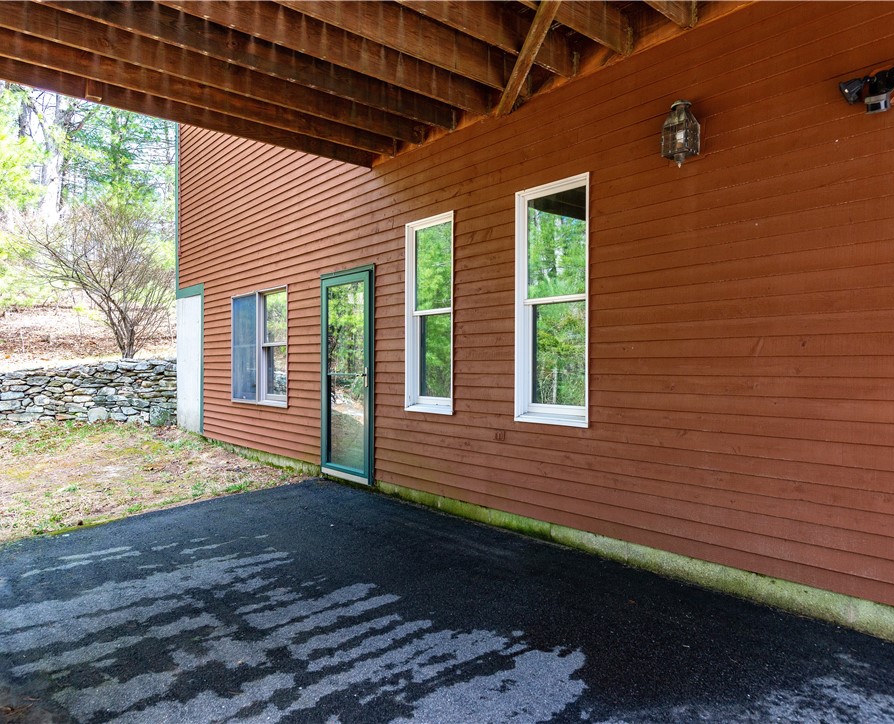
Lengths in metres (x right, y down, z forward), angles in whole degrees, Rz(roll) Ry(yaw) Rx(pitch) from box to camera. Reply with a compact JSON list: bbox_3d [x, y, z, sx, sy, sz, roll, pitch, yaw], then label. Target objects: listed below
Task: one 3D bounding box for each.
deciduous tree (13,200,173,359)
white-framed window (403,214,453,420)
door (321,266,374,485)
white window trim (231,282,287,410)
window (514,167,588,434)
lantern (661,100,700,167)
[{"bbox_3d":[-6.330,-1.430,10.800,2.750,2.750,2.450,0,-1,-30],"label":"deciduous tree"},{"bbox_3d":[-0.127,-0.393,5.135,0.100,1.651,0.631,1,-1,-42],"label":"white-framed window"},{"bbox_3d":[-0.979,0.122,6.075,0.100,2.090,0.976,1,-1,-42],"label":"door"},{"bbox_3d":[-2.345,-0.174,7.593,0.100,1.423,1.595,1,-1,-42],"label":"white window trim"},{"bbox_3d":[0.739,-0.400,4.175,0.100,1.658,0.637,1,-1,-42],"label":"window"},{"bbox_3d":[1.320,-1.280,3.391,0.190,0.375,0.160,1,-1,-42],"label":"lantern"}]

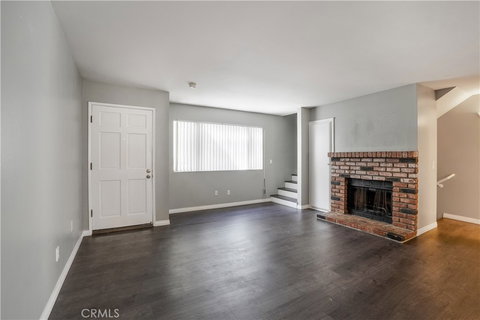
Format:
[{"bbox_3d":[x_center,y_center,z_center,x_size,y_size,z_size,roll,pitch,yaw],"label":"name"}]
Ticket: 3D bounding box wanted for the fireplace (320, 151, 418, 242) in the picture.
[{"bbox_3d":[2.130,0.530,3.540,0.500,1.330,1.370,0,1,-33],"label":"fireplace"}]

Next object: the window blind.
[{"bbox_3d":[-0.424,-0.294,4.950,2.330,1.140,0.080,0,1,-27],"label":"window blind"}]

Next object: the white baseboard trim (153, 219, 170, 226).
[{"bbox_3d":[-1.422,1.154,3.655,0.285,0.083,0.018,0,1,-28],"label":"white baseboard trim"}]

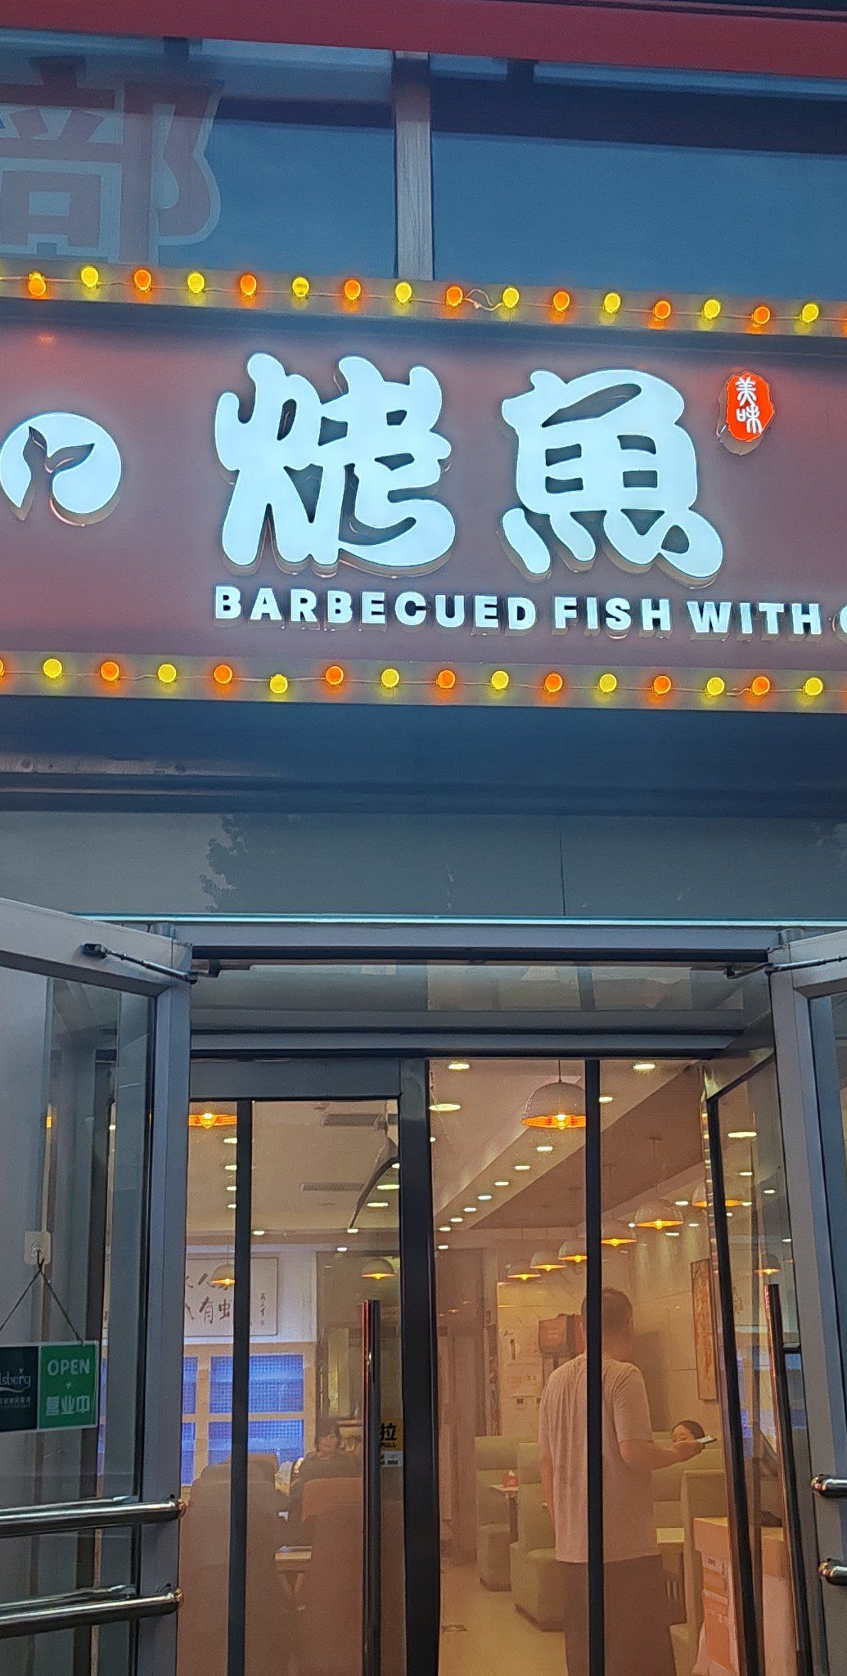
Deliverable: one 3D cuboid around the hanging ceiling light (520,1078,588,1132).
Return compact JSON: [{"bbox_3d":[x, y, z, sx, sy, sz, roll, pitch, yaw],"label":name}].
[{"bbox_3d":[0.524,1.009,6.658,0.300,0.165,0.300,1,-18,-6],"label":"hanging ceiling light"}]

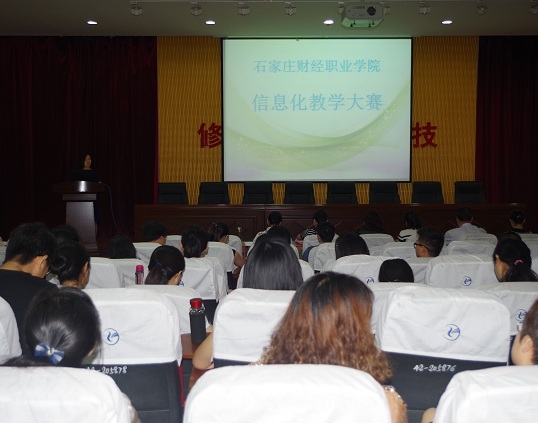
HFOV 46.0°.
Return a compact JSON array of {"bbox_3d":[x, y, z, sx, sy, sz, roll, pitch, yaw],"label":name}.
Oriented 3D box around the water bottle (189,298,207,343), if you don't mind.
[{"bbox_3d":[-0.298,0.462,2.660,0.067,0.184,0.067,0,5,0],"label":"water bottle"}]

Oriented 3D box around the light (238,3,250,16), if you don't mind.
[{"bbox_3d":[-0.367,-3.026,9.500,0.180,0.210,0.180,0,5,0],"label":"light"}]

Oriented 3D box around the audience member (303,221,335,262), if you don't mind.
[{"bbox_3d":[0.498,0.670,6.012,0.470,1.180,0.650,0,5,0],"label":"audience member"}]

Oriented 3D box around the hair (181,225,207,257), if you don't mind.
[{"bbox_3d":[-0.468,0.195,3.980,0.180,0.240,0.220,0,5,0],"label":"hair"}]

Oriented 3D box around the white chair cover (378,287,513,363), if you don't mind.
[{"bbox_3d":[0.658,0.414,2.410,0.480,0.258,0.170,0,5,0],"label":"white chair cover"}]

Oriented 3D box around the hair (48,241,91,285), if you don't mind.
[{"bbox_3d":[-1.060,0.275,3.380,0.190,0.250,0.240,1,5,18],"label":"hair"}]

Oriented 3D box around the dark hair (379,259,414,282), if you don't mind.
[{"bbox_3d":[0.689,0.375,3.426,0.185,0.240,0.200,0,5,0],"label":"dark hair"}]

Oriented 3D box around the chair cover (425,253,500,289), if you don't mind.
[{"bbox_3d":[1.262,0.411,3.993,0.480,0.270,0.170,0,5,0],"label":"chair cover"}]

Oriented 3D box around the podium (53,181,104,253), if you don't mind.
[{"bbox_3d":[-2.921,0.085,9.800,0.760,1.120,0.520,0,5,0],"label":"podium"}]

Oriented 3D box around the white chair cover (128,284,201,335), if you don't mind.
[{"bbox_3d":[-0.560,0.497,3.270,0.480,0.250,0.170,0,5,0],"label":"white chair cover"}]

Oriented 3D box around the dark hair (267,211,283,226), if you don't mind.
[{"bbox_3d":[0.072,0.101,7.598,0.165,0.190,0.190,0,5,0],"label":"dark hair"}]

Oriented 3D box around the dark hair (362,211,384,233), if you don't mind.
[{"bbox_3d":[1.228,0.129,7.450,0.250,0.270,0.250,-1,5,-12],"label":"dark hair"}]

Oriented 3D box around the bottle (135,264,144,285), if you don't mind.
[{"bbox_3d":[-0.746,0.420,3.654,0.055,0.220,0.055,0,5,0],"label":"bottle"}]

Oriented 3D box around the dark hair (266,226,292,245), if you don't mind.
[{"bbox_3d":[0.073,0.243,4.854,0.190,0.250,0.210,0,5,0],"label":"dark hair"}]

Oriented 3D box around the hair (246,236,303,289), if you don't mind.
[{"bbox_3d":[0.018,0.263,2.540,0.230,0.320,0.220,0,5,0],"label":"hair"}]

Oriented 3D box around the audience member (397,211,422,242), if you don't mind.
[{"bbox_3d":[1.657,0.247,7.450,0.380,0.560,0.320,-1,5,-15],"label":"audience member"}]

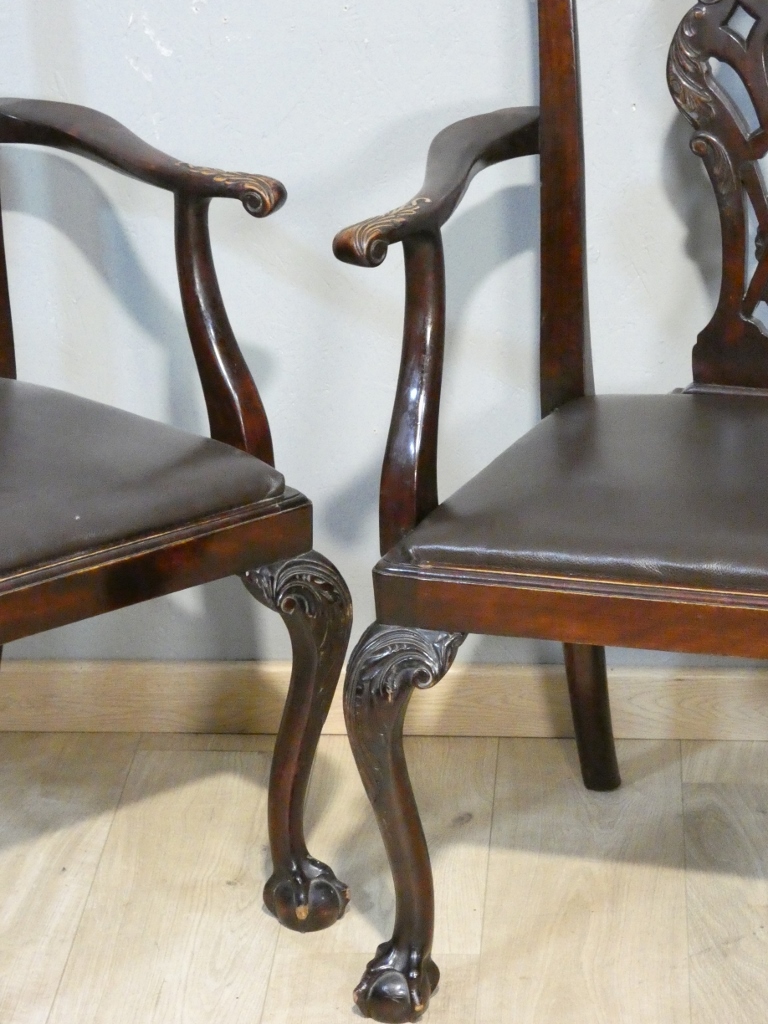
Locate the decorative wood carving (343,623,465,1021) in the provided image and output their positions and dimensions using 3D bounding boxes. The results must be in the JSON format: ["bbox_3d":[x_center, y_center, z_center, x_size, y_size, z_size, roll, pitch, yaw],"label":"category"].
[{"bbox_3d":[0.027,0.278,3.048,0.112,0.395,0.107,5,22,15],"label":"decorative wood carving"}]

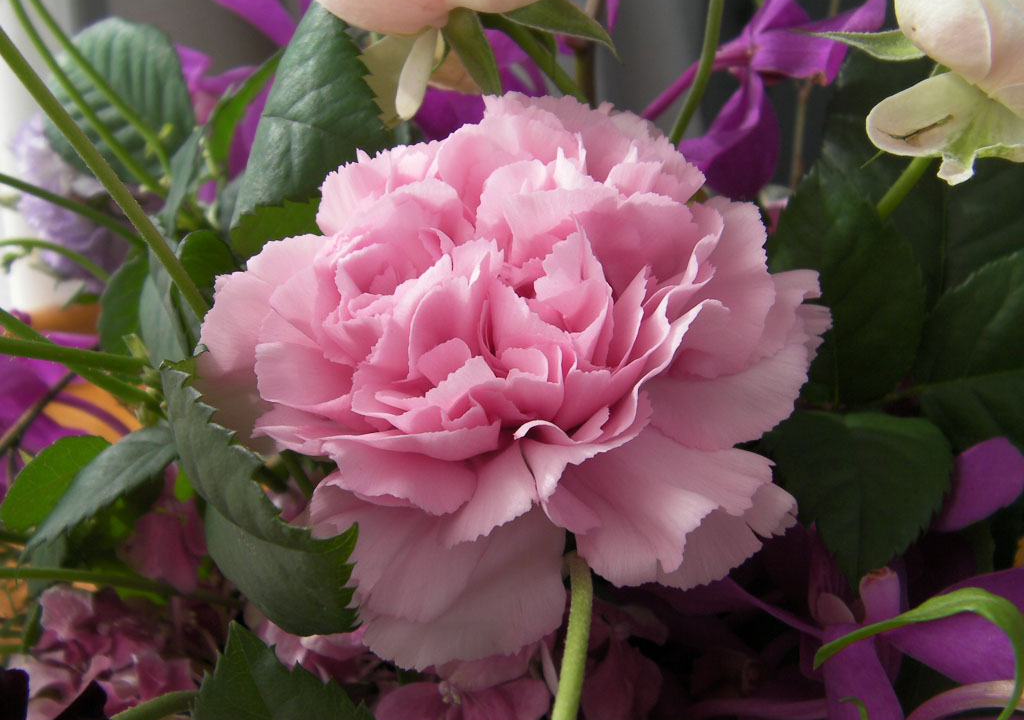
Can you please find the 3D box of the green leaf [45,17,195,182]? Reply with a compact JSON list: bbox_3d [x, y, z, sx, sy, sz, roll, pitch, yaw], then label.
[{"bbox_3d":[-0.091,-0.060,0.260,0.030,0.035,0.010,-39,16,-11],"label":"green leaf"}]

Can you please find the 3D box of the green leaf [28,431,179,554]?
[{"bbox_3d":[-0.073,0.023,0.200,0.011,0.009,0.034,44,62,9],"label":"green leaf"}]

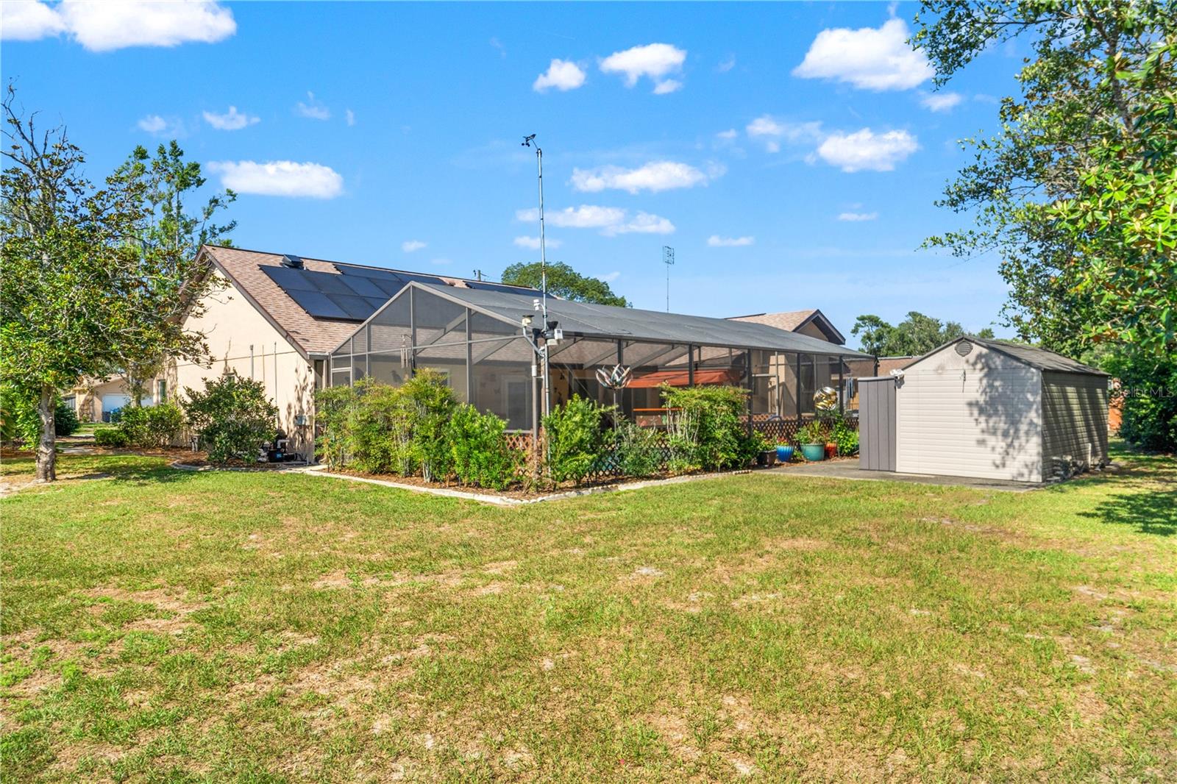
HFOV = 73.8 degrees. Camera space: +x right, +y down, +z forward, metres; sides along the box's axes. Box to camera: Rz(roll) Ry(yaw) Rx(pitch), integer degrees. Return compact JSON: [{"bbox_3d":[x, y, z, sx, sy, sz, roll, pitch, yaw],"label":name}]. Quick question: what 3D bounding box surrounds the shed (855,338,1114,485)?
[{"bbox_3d":[8.143,0.291,15.728,2.980,2.430,4.950,0,-1,44],"label":"shed"}]

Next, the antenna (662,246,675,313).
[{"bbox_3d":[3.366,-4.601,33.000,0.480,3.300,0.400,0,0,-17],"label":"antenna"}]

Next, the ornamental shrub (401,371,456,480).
[{"bbox_3d":[-2.668,0.569,13.119,0.920,1.880,0.900,0,0,0],"label":"ornamental shrub"}]

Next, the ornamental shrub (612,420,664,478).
[{"bbox_3d":[0.887,1.018,14.013,0.940,1.050,0.850,0,0,0],"label":"ornamental shrub"}]

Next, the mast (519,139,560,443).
[{"bbox_3d":[-0.784,-1.423,12.989,0.650,5.680,0.500,0,0,0],"label":"mast"}]

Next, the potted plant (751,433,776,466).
[{"bbox_3d":[3.645,1.202,16.280,0.520,0.720,0.450,0,0,0],"label":"potted plant"}]

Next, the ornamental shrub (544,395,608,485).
[{"bbox_3d":[-0.211,0.783,12.849,1.070,1.480,0.950,0,0,0],"label":"ornamental shrub"}]

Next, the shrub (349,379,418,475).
[{"bbox_3d":[-3.790,0.645,14.496,1.270,1.770,1.100,0,0,0],"label":"shrub"}]

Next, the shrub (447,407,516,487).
[{"bbox_3d":[-1.663,0.860,12.232,1.100,1.320,1.000,0,0,0],"label":"shrub"}]

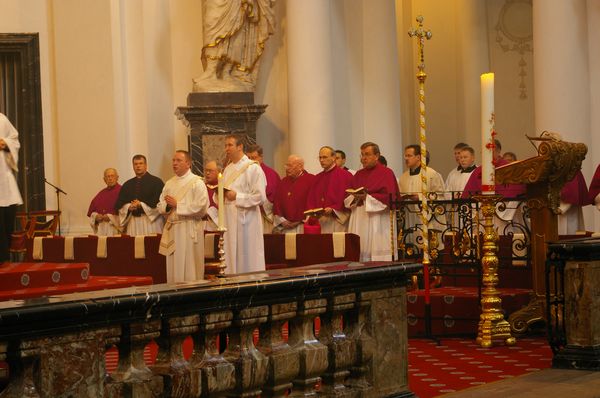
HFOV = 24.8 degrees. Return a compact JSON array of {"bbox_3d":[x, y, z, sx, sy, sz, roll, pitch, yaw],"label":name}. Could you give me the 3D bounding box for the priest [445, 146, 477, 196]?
[{"bbox_3d":[1.693,0.294,13.899,0.520,1.650,0.420,-2,0,28],"label":"priest"}]

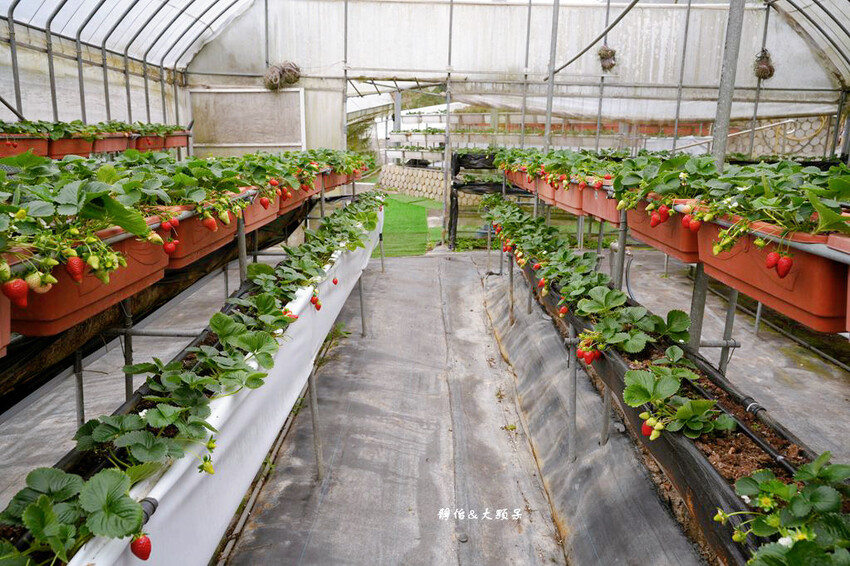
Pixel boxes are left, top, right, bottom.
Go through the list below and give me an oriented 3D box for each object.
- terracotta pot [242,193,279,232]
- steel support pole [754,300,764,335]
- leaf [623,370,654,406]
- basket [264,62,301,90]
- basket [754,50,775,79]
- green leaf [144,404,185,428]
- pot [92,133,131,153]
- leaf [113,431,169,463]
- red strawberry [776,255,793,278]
[{"bbox_3d":[-0.771,-0.330,2.749,0.250,0.183,0.670,1,13,0],"label":"terracotta pot"},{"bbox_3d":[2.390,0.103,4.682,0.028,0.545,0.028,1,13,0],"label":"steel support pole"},{"bbox_3d":[0.485,0.239,1.500,0.073,0.055,0.060,6,13,19],"label":"leaf"},{"bbox_3d":[-1.617,-2.343,7.498,0.410,0.310,0.260,-1,13,-12],"label":"basket"},{"bbox_3d":[3.797,-2.443,7.390,0.220,0.360,0.220,8,14,25],"label":"basket"},{"bbox_3d":[-0.532,0.273,1.350,0.083,0.040,0.065,-3,13,-22],"label":"green leaf"},{"bbox_3d":[-2.672,-1.191,5.582,0.250,0.183,0.670,1,13,0],"label":"pot"},{"bbox_3d":[-0.525,0.302,1.220,0.100,0.045,0.075,-4,14,-24],"label":"leaf"},{"bbox_3d":[0.713,-0.033,1.310,0.031,0.046,0.031,9,14,28],"label":"red strawberry"}]

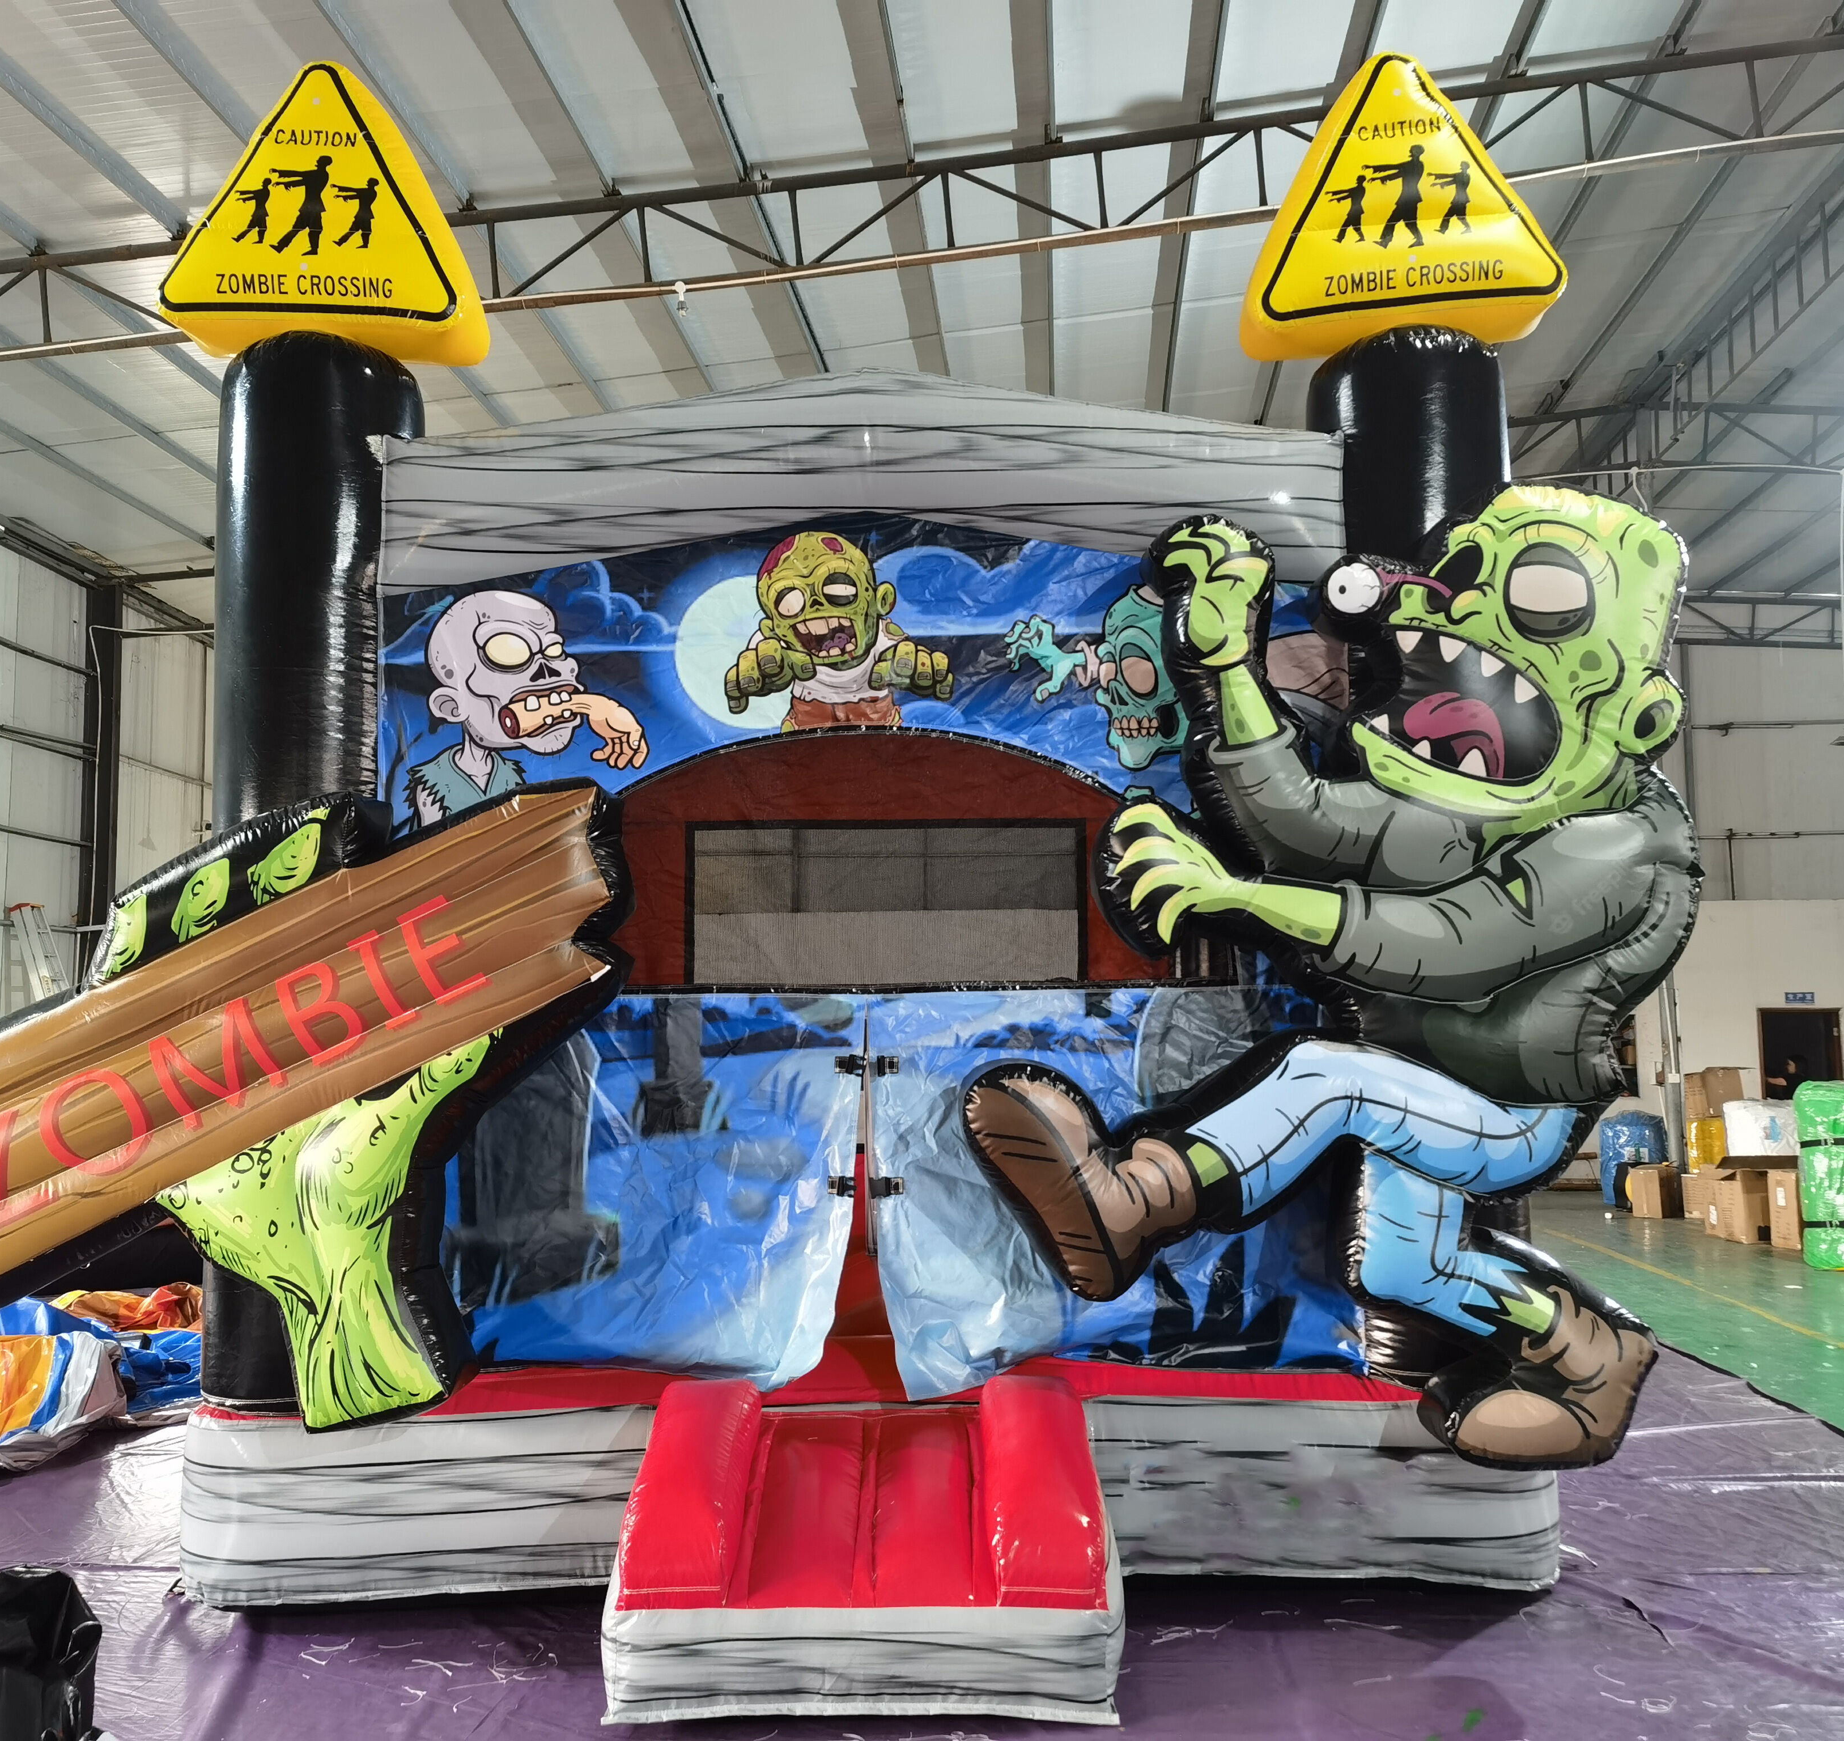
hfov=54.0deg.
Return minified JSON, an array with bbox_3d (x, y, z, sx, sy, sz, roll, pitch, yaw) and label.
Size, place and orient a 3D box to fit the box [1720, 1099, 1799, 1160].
[{"bbox_3d":[7.049,2.169,15.200,0.700,0.520,0.600,-3,-6,18],"label":"box"}]

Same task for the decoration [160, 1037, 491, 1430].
[{"bbox_3d":[-1.672,1.026,5.222,0.930,1.086,0.420,-1,-6,0],"label":"decoration"}]

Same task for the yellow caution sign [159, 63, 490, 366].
[{"bbox_3d":[-1.913,-2.089,5.821,0.910,0.830,0.420,0,-5,0],"label":"yellow caution sign"}]

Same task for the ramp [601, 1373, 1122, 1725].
[{"bbox_3d":[-0.140,1.735,4.738,1.220,0.650,0.900,0,-5,0],"label":"ramp"}]

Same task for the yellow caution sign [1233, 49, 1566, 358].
[{"bbox_3d":[1.596,-2.234,6.092,0.980,0.920,0.420,-1,-6,6],"label":"yellow caution sign"}]

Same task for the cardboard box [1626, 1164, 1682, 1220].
[{"bbox_3d":[6.303,2.750,15.516,0.330,0.430,0.420,-5,-7,42],"label":"cardboard box"}]

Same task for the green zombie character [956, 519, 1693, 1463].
[{"bbox_3d":[1.174,0.286,5.279,2.095,2.792,0.550,-1,-6,0],"label":"green zombie character"}]

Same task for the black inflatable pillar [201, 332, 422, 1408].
[{"bbox_3d":[-1.958,-0.054,5.857,0.610,3.400,0.610,-1,-6,0],"label":"black inflatable pillar"}]

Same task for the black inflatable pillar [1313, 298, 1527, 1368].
[{"bbox_3d":[1.612,-0.096,5.861,0.610,3.400,0.610,-1,-6,0],"label":"black inflatable pillar"}]

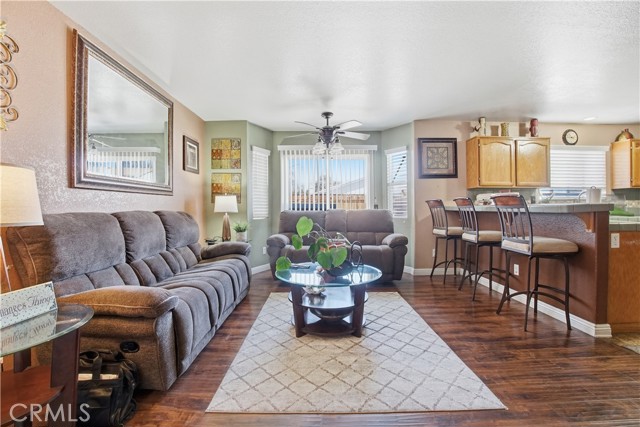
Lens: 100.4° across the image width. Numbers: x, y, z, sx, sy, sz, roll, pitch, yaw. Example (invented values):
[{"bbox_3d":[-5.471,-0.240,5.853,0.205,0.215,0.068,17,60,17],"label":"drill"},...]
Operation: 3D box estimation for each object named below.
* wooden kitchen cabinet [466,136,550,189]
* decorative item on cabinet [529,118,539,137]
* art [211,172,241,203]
[{"bbox_3d":[2.857,-0.751,4.067,1.075,0.750,0.300,0,1,0],"label":"wooden kitchen cabinet"},{"bbox_3d":[3.238,-1.270,4.007,0.115,0.290,0.110,0,1,0],"label":"decorative item on cabinet"},{"bbox_3d":[-1.480,-0.397,4.223,0.475,0.480,0.030,0,2,-2],"label":"art"}]

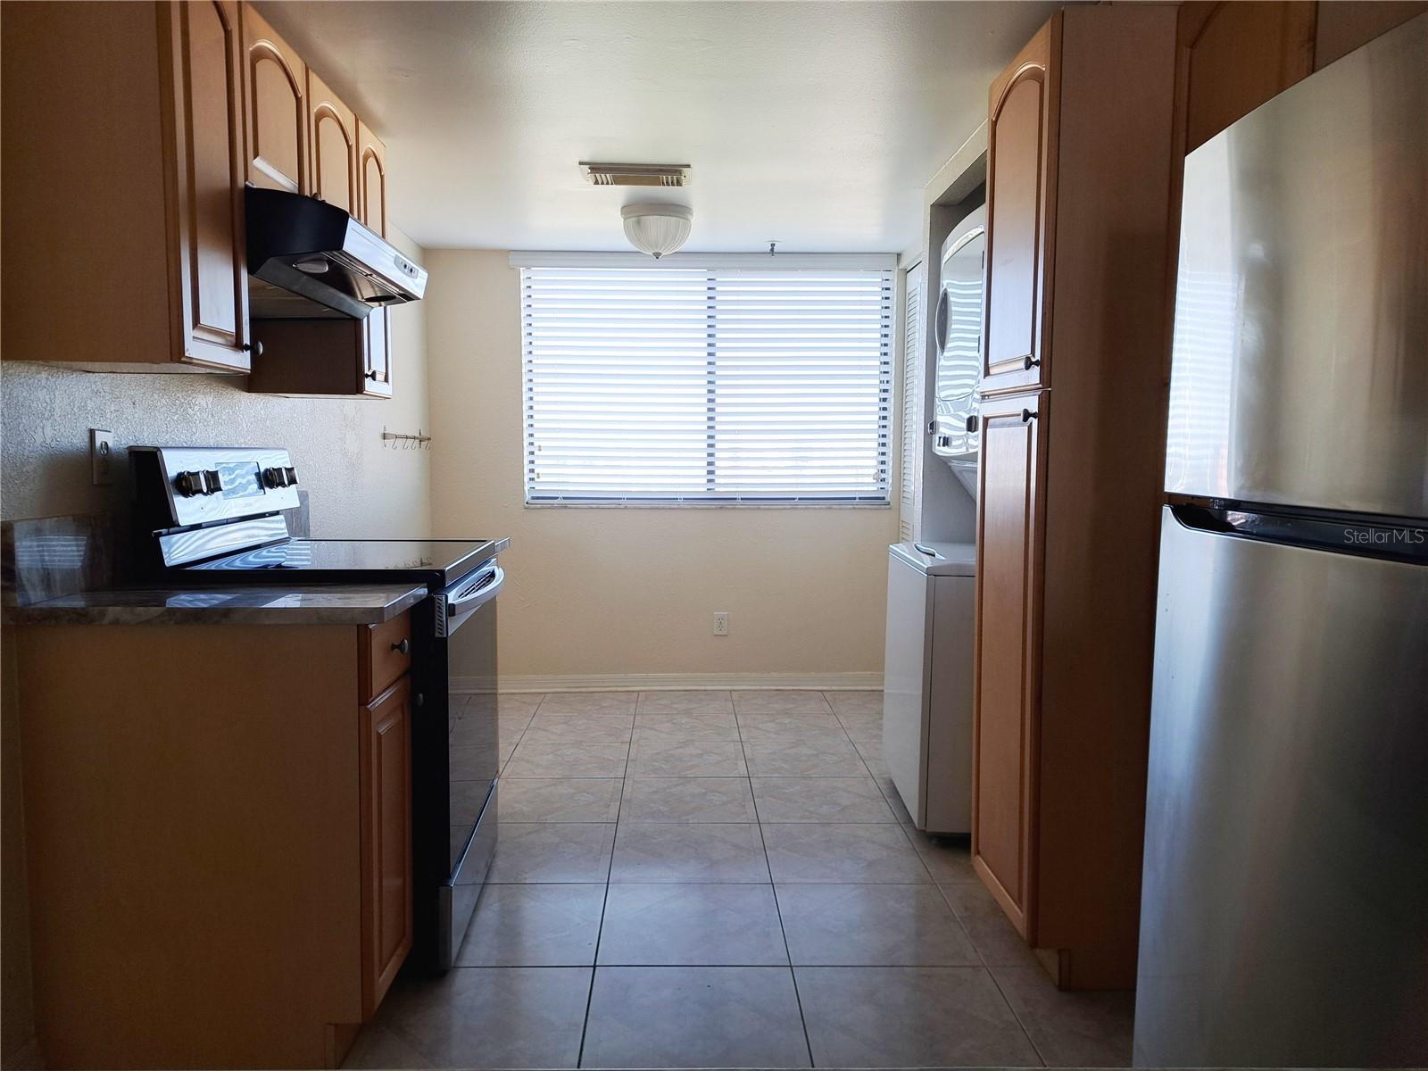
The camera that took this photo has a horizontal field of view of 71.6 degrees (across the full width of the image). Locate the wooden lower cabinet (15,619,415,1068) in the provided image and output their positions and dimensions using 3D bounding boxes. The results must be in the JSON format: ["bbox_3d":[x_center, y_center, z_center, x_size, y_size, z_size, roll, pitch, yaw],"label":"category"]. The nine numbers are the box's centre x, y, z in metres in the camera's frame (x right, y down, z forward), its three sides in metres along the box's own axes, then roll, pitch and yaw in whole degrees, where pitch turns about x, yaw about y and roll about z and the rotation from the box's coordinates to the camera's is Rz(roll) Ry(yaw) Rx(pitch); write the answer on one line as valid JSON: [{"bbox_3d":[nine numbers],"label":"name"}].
[{"bbox_3d":[-0.948,0.586,1.970,0.626,0.880,0.313,1,5,-2],"label":"wooden lower cabinet"}]

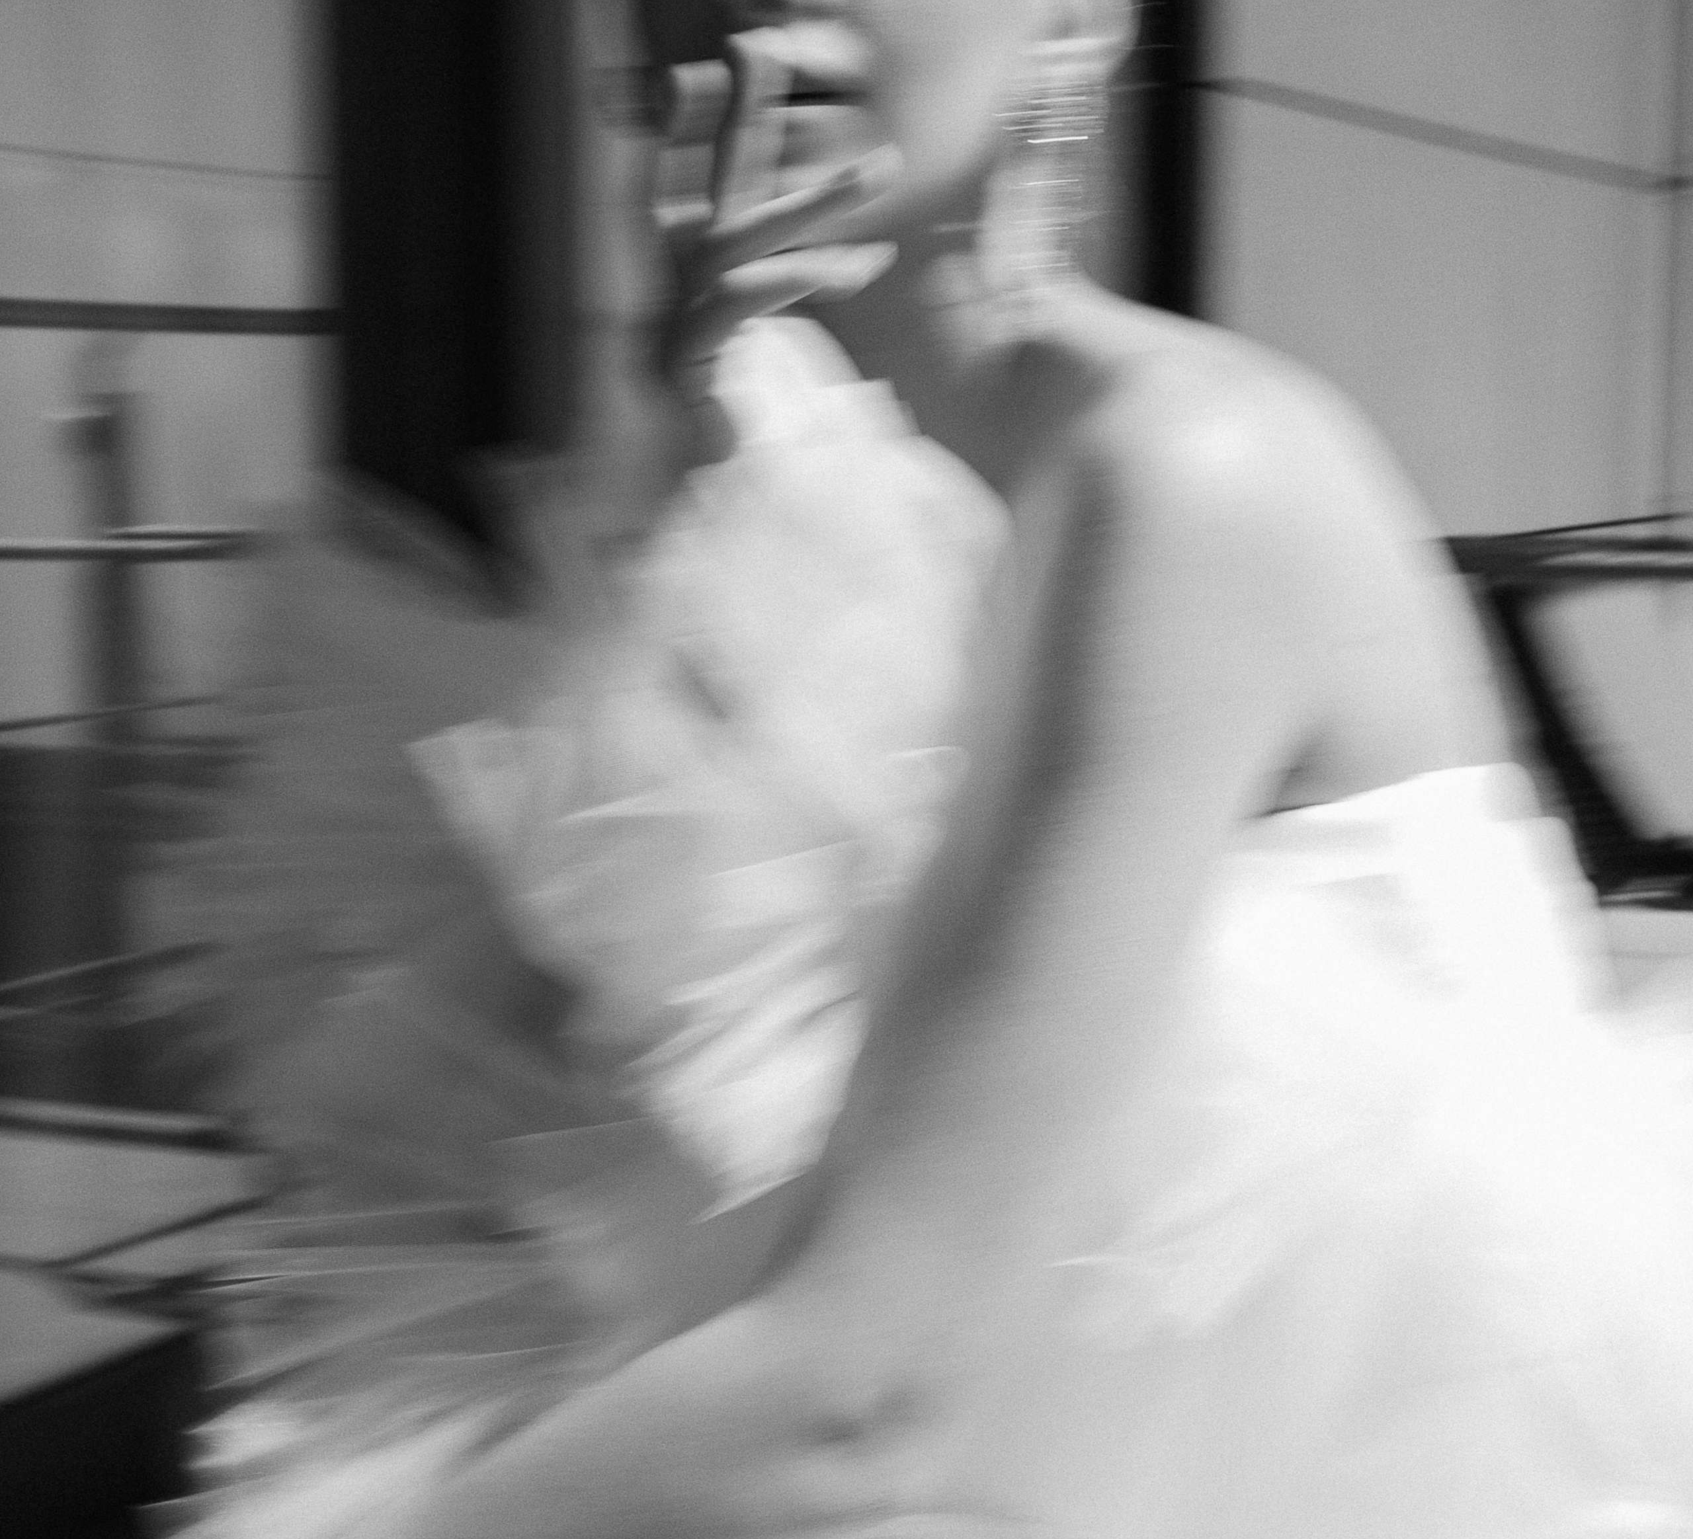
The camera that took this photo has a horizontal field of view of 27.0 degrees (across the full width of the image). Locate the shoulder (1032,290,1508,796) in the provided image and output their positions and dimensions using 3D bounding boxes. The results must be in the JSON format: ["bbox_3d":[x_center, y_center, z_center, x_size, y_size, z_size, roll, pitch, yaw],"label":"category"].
[{"bbox_3d":[0.128,-0.068,1.060,0.138,0.148,0.155,-4,10,-25],"label":"shoulder"}]

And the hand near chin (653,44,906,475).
[{"bbox_3d":[-0.021,-0.160,1.080,0.080,0.135,0.075,4,10,21],"label":"hand near chin"}]

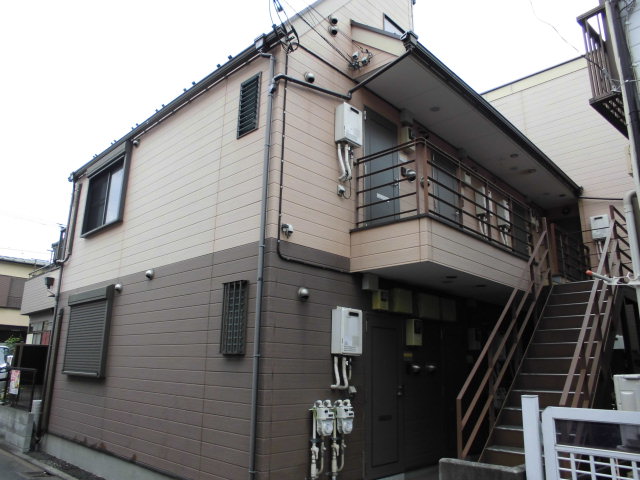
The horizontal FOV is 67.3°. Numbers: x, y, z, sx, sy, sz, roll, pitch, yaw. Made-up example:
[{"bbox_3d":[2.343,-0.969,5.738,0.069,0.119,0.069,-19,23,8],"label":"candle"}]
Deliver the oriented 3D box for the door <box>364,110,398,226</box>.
[{"bbox_3d":[0.869,-0.833,6.741,0.080,1.950,0.795,-13,-20,43],"label":"door"}]

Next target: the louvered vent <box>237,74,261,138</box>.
[{"bbox_3d":[-0.840,-1.625,5.828,0.395,0.760,0.070,-13,-20,43],"label":"louvered vent"}]

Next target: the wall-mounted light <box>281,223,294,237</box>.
[{"bbox_3d":[-0.345,-0.115,5.174,0.100,0.130,0.090,-13,-20,43],"label":"wall-mounted light"}]

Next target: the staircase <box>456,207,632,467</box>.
[{"bbox_3d":[3.274,1.208,6.390,0.970,3.900,4.400,-13,-20,43],"label":"staircase"}]

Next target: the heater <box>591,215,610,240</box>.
[{"bbox_3d":[6.085,-0.267,10.391,0.340,0.520,0.160,-13,-20,43],"label":"heater"}]

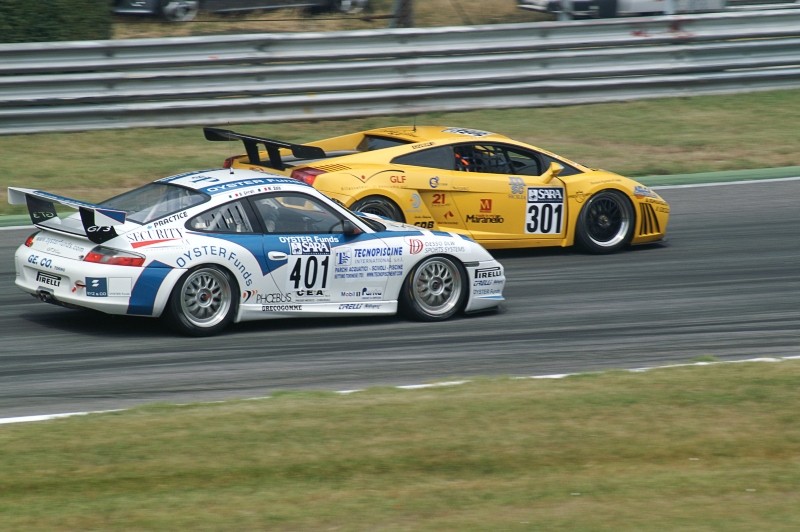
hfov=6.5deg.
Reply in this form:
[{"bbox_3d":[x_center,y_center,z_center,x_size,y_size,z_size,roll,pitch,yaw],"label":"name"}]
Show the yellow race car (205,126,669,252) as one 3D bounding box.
[{"bbox_3d":[0.410,-0.753,65.252,4.360,1.150,1.930,-3,9,-32],"label":"yellow race car"}]

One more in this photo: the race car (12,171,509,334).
[{"bbox_3d":[-1.134,-0.191,59.865,4.450,1.260,1.790,-3,9,-34],"label":"race car"}]

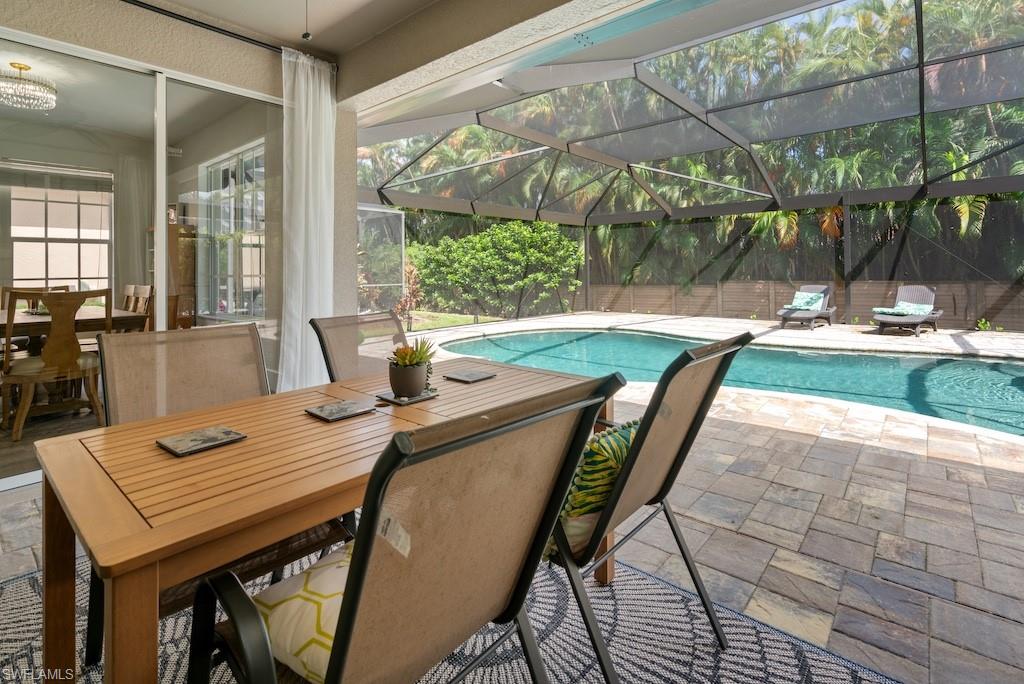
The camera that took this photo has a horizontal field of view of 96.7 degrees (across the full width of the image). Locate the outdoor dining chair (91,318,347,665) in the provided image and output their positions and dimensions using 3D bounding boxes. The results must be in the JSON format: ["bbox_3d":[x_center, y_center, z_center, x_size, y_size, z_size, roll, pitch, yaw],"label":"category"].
[{"bbox_3d":[-0.930,0.485,1.430,0.580,0.970,0.680,-5,8,-40],"label":"outdoor dining chair"}]

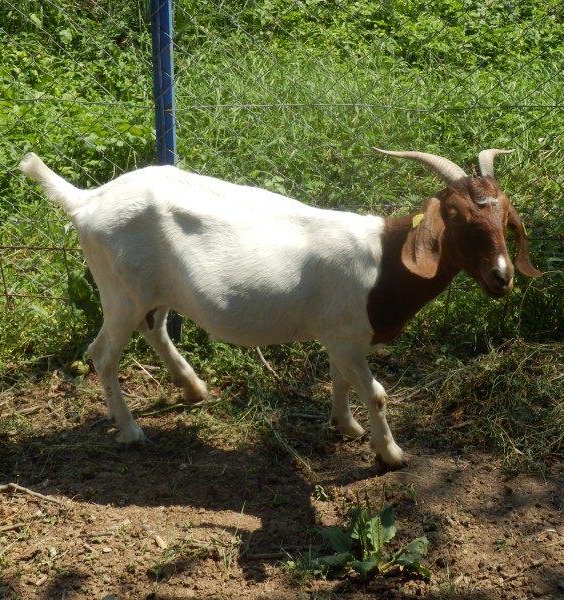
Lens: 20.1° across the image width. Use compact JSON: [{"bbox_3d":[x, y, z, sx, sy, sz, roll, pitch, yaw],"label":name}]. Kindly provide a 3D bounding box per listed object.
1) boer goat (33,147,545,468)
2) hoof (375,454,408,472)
[{"bbox_3d":[-0.026,-0.009,3.693,1.209,0.750,0.313,5,23,13],"label":"boer goat"},{"bbox_3d":[0.253,0.376,3.687,0.067,0.042,0.050,5,23,13],"label":"hoof"}]

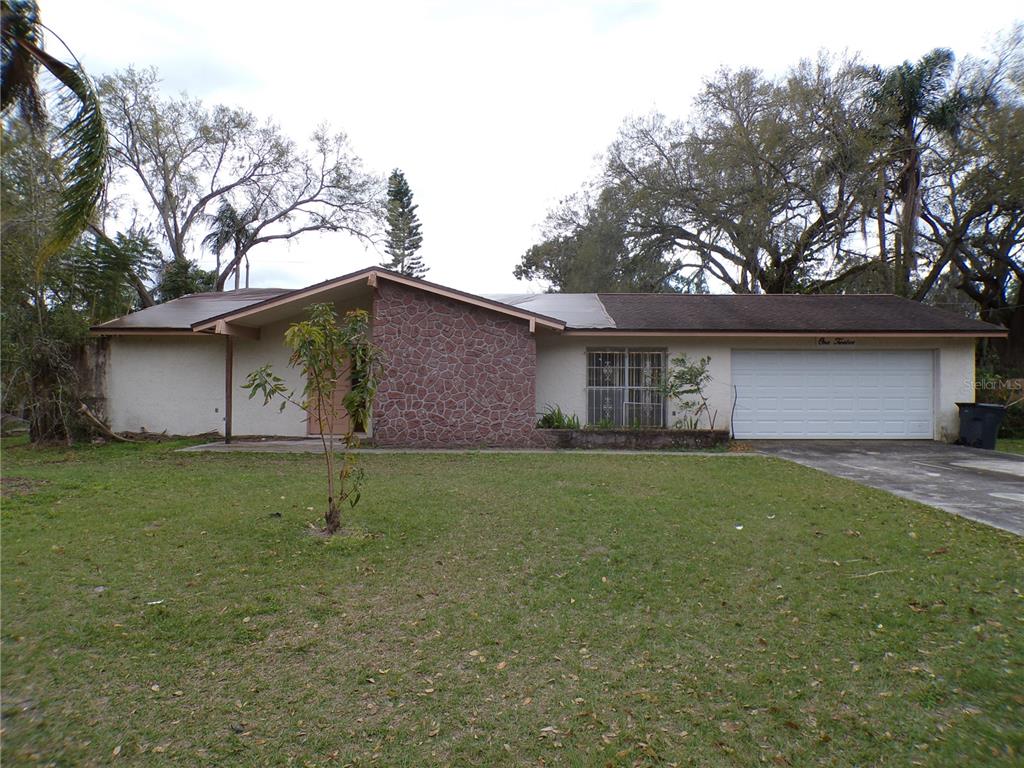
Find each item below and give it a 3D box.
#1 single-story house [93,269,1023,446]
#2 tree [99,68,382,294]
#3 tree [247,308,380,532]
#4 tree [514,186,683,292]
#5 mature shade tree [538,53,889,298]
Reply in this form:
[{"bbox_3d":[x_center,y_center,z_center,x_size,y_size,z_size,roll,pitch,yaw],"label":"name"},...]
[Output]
[{"bbox_3d":[0.830,-0.630,20.300,21.300,4.000,11.200,0,0,0],"label":"single-story house"},{"bbox_3d":[-11.500,-5.950,30.000,12.000,14.700,11.000,0,0,0],"label":"tree"},{"bbox_3d":[-1.930,0.340,6.900,1.340,2.230,1.200,0,0,0],"label":"tree"},{"bbox_3d":[4.000,-3.850,33.000,7.800,10.500,7.500,0,0,0],"label":"tree"},{"bbox_3d":[8.800,-6.600,32.000,15.600,16.000,14.000,0,0,0],"label":"mature shade tree"}]

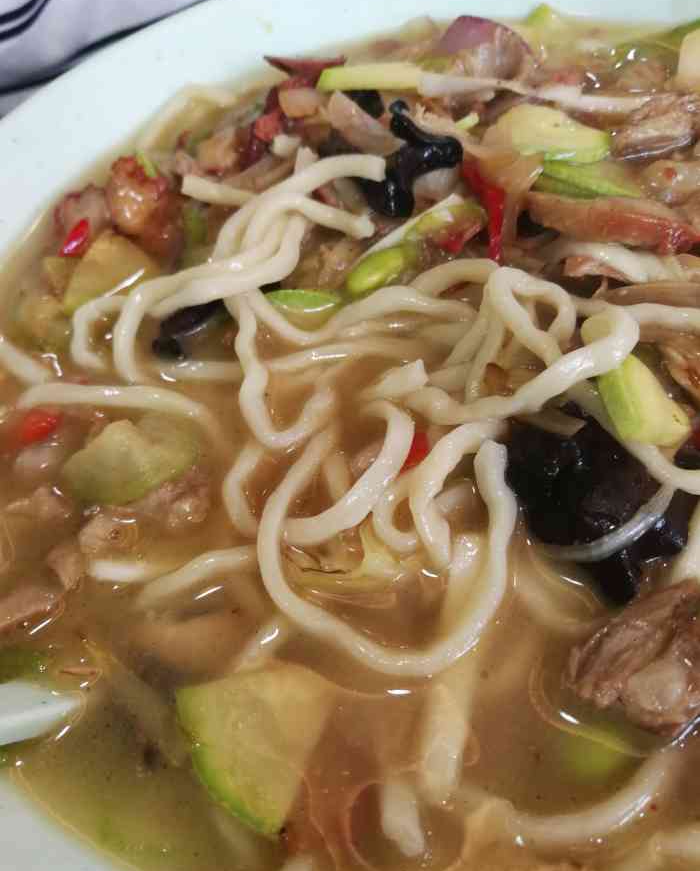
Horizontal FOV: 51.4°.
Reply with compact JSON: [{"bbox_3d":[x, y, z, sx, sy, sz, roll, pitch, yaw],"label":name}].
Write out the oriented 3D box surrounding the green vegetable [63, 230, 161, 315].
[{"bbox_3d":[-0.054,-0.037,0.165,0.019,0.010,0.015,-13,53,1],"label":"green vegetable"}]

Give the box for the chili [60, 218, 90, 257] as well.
[{"bbox_3d":[-0.066,-0.048,0.175,0.004,0.004,0.011,14,58,19],"label":"chili"}]

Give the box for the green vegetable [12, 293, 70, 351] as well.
[{"bbox_3d":[-0.078,-0.029,0.185,0.011,0.010,0.012,1,59,5],"label":"green vegetable"}]

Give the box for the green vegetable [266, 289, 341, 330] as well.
[{"bbox_3d":[-0.011,-0.031,0.180,0.017,0.006,0.010,7,60,8],"label":"green vegetable"}]

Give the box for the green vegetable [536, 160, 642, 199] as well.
[{"bbox_3d":[0.063,-0.068,0.193,0.025,0.006,0.008,25,64,18],"label":"green vegetable"}]

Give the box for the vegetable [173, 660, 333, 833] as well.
[{"bbox_3d":[-0.019,0.058,0.133,0.030,0.008,0.028,-4,59,2],"label":"vegetable"}]

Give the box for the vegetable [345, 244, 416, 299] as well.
[{"bbox_3d":[0.006,-0.033,0.146,0.015,0.006,0.007,-38,57,-16],"label":"vegetable"}]

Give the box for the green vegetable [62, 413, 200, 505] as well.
[{"bbox_3d":[-0.049,0.005,0.162,0.026,0.009,0.016,-18,60,-7],"label":"green vegetable"}]

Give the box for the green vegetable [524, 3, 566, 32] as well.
[{"bbox_3d":[0.055,-0.117,0.204,0.010,0.005,0.007,1,55,12],"label":"green vegetable"}]

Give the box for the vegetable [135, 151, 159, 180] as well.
[{"bbox_3d":[-0.050,-0.067,0.179,0.003,0.004,0.008,-34,56,-14],"label":"vegetable"}]

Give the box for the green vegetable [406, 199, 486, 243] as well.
[{"bbox_3d":[0.020,-0.044,0.151,0.016,0.005,0.006,-31,55,-12],"label":"green vegetable"}]

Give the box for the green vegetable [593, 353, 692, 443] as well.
[{"bbox_3d":[0.060,-0.010,0.153,0.012,0.010,0.021,-17,60,-6],"label":"green vegetable"}]

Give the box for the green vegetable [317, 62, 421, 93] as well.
[{"bbox_3d":[0.005,-0.094,0.191,0.026,0.004,0.006,5,56,14],"label":"green vegetable"}]

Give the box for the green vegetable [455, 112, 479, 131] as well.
[{"bbox_3d":[0.032,-0.087,0.202,0.007,0.003,0.003,-39,64,-17],"label":"green vegetable"}]

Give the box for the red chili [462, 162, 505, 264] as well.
[{"bbox_3d":[0.028,-0.046,0.151,0.005,0.007,0.023,-16,53,-1],"label":"red chili"}]

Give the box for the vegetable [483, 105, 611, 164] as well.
[{"bbox_3d":[0.053,-0.082,0.199,0.032,0.010,0.015,4,60,6],"label":"vegetable"}]

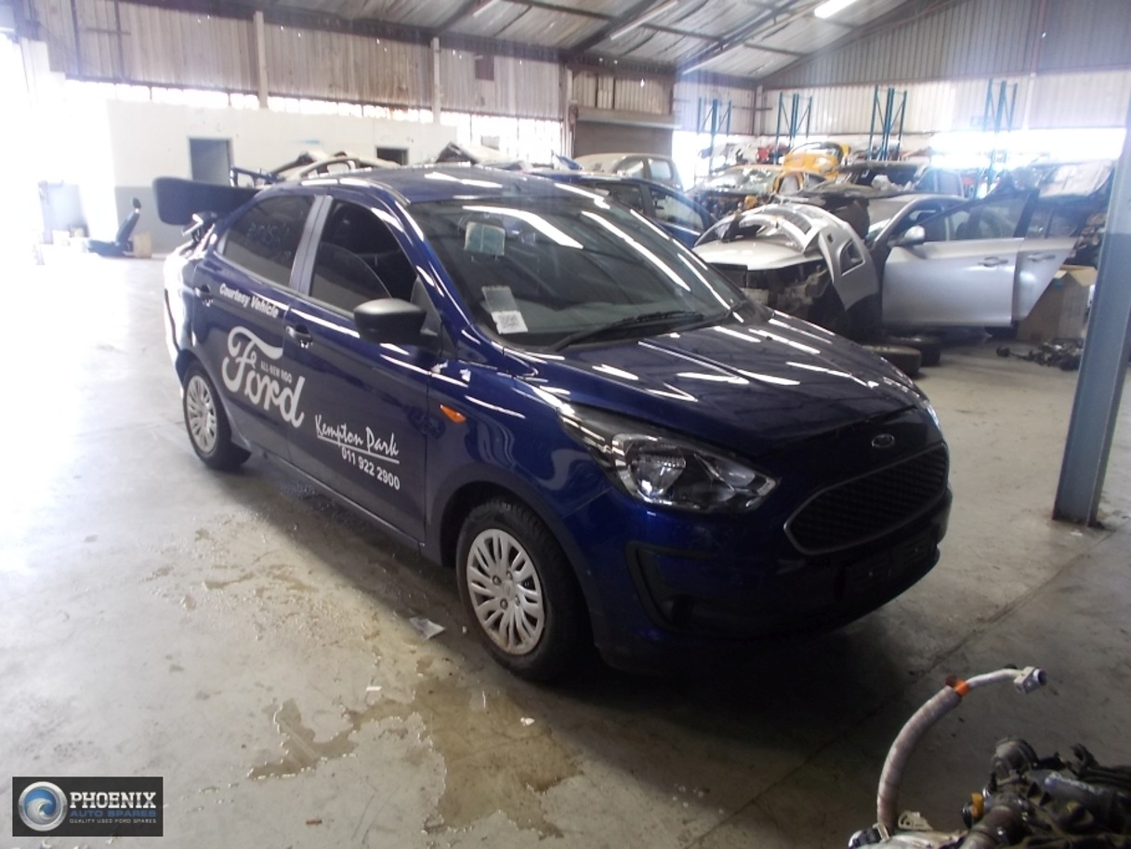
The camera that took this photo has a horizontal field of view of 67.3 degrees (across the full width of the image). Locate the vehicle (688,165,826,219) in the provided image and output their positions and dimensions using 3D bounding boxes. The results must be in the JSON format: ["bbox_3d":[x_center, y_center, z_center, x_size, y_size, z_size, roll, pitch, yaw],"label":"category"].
[{"bbox_3d":[3.117,-3.352,13.794,1.720,1.600,3.900,12,20,32],"label":"vehicle"}]

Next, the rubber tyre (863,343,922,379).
[{"bbox_3d":[2.533,-0.543,7.010,0.600,0.200,0.600,3,16,6],"label":"rubber tyre"}]

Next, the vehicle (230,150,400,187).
[{"bbox_3d":[-3.420,-3.014,12.173,4.000,1.600,1.720,-11,21,-36],"label":"vehicle"}]

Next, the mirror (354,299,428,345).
[{"bbox_3d":[-0.533,-0.320,2.636,0.210,0.140,0.130,-13,21,-40],"label":"mirror"}]

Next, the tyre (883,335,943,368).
[{"bbox_3d":[3.000,-0.705,7.644,0.600,0.190,0.600,2,17,0],"label":"tyre"}]

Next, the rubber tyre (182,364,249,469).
[{"bbox_3d":[-1.812,-0.069,4.418,0.190,0.575,0.575,-13,22,-41],"label":"rubber tyre"}]

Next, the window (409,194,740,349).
[{"bbox_3d":[0.037,-0.621,3.224,1.280,0.140,0.850,-13,52,-40],"label":"window"}]

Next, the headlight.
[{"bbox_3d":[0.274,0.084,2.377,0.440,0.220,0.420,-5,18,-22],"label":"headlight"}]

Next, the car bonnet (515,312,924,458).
[{"bbox_3d":[0.583,-0.142,2.719,1.370,0.200,0.910,-13,29,-40],"label":"car bonnet"}]

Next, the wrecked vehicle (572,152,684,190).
[{"bbox_3d":[1.034,-4.426,17.035,1.850,1.800,5.000,15,21,40],"label":"wrecked vehicle"}]

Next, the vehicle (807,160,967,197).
[{"bbox_3d":[4.625,-2.934,12.445,1.800,1.650,4.400,12,20,32],"label":"vehicle"}]

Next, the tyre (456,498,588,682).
[{"bbox_3d":[-0.136,0.502,2.668,0.190,0.575,0.575,-12,21,-38],"label":"tyre"}]

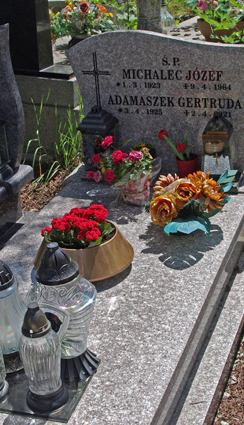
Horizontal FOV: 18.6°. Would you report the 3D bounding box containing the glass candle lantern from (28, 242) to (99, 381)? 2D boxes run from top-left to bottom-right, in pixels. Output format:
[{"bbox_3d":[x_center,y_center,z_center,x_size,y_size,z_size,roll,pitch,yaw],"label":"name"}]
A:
[{"bbox_3d":[-0.160,0.245,1.952,0.175,0.370,0.165,4,27,19],"label":"glass candle lantern"}]

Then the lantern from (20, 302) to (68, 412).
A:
[{"bbox_3d":[-0.185,0.326,1.704,0.102,0.267,0.102,-4,26,2],"label":"lantern"}]

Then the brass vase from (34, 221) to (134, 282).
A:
[{"bbox_3d":[-0.131,0.113,2.548,0.338,0.093,0.325,-4,25,2],"label":"brass vase"}]

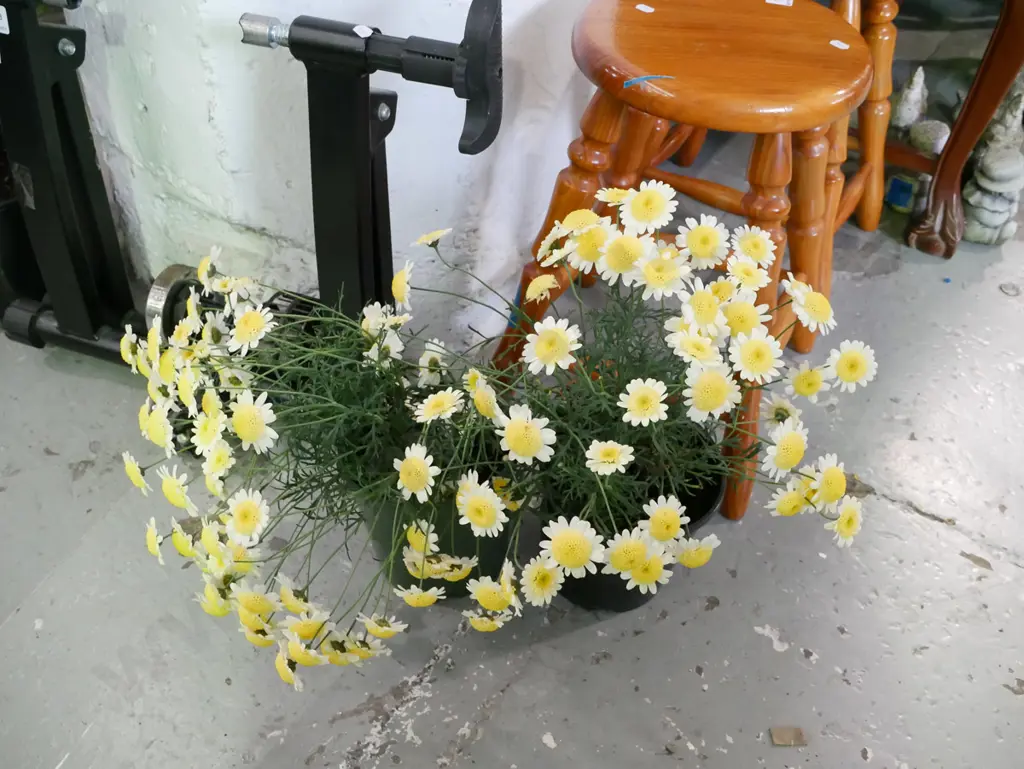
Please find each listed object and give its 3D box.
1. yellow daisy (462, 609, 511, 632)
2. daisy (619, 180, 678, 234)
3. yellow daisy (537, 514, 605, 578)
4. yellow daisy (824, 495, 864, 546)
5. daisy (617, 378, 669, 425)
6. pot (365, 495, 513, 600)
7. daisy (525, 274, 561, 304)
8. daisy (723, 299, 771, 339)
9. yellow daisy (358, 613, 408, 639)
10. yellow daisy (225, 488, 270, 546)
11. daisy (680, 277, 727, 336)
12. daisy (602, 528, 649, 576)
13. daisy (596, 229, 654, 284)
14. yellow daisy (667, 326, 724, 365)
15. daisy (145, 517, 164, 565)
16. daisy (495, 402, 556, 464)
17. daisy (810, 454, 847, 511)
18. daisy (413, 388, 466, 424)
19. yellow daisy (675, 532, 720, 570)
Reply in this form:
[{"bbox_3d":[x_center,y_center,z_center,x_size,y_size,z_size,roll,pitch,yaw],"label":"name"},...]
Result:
[{"bbox_3d":[-0.025,0.229,0.978,0.047,0.047,0.022,-2,72,-5],"label":"yellow daisy"},{"bbox_3d":[0.118,-0.153,0.870,0.051,0.017,0.051,21,88,18],"label":"daisy"},{"bbox_3d":[0.050,0.137,0.850,0.054,0.054,0.019,5,6,3],"label":"yellow daisy"},{"bbox_3d":[0.300,0.124,0.912,0.047,0.047,0.019,-24,7,-24],"label":"yellow daisy"},{"bbox_3d":[0.117,0.016,0.900,0.046,0.015,0.046,16,72,13],"label":"daisy"},{"bbox_3d":[-0.079,0.122,1.105,0.193,0.186,0.193,1,46,-1],"label":"pot"},{"bbox_3d":[0.029,-0.091,0.963,0.037,0.022,0.037,-5,37,36],"label":"daisy"},{"bbox_3d":[0.204,-0.057,0.892,0.049,0.049,0.020,21,22,17],"label":"daisy"},{"bbox_3d":[-0.117,0.219,0.915,0.046,0.017,0.046,13,3,10],"label":"yellow daisy"},{"bbox_3d":[-0.230,0.116,0.875,0.050,0.016,0.050,26,92,22],"label":"yellow daisy"},{"bbox_3d":[0.164,-0.067,0.860,0.051,0.051,0.018,-25,8,-26],"label":"daisy"},{"bbox_3d":[0.101,0.147,0.870,0.048,0.048,0.018,11,12,9],"label":"daisy"},{"bbox_3d":[0.099,-0.111,0.876,0.050,0.020,0.050,13,77,10],"label":"daisy"},{"bbox_3d":[0.158,-0.034,0.870,0.050,0.016,0.050,-13,46,-27],"label":"yellow daisy"},{"bbox_3d":[-0.334,0.146,0.940,0.016,0.045,0.045,-11,45,-26],"label":"daisy"},{"bbox_3d":[0.012,0.042,0.841,0.050,0.050,0.020,7,17,4],"label":"daisy"},{"bbox_3d":[0.274,0.085,0.872,0.049,0.049,0.020,-31,16,-29],"label":"daisy"},{"bbox_3d":[-0.066,0.019,0.915,0.049,0.015,0.049,-2,39,31],"label":"daisy"},{"bbox_3d":[0.176,0.157,0.953,0.045,0.045,0.021,-2,51,-5],"label":"yellow daisy"}]

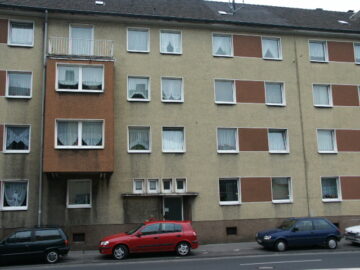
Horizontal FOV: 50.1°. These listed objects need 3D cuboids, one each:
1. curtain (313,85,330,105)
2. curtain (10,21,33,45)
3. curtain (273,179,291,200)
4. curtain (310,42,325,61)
[{"bbox_3d":[8.288,-2.333,22.469,1.115,1.210,0.100,1,-10,-12],"label":"curtain"},{"bbox_3d":[-8.005,-5.165,19.503,1.046,1.201,0.100,1,-10,-12],"label":"curtain"},{"bbox_3d":[5.479,2.918,20.856,1.023,1.170,0.100,1,-10,-12],"label":"curtain"},{"bbox_3d":[8.224,-4.974,22.950,0.937,1.174,0.100,1,-10,-12],"label":"curtain"}]

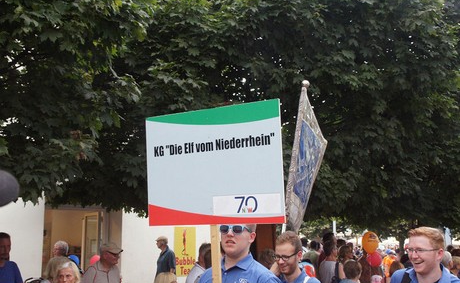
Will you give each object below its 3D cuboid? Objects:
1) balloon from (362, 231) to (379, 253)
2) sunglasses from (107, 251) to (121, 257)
[{"bbox_3d":[2.123,1.530,10.000,0.247,0.335,0.247,0,-10,-3],"label":"balloon"},{"bbox_3d":[-1.268,1.229,7.200,0.145,0.045,0.145,11,-2,31],"label":"sunglasses"}]

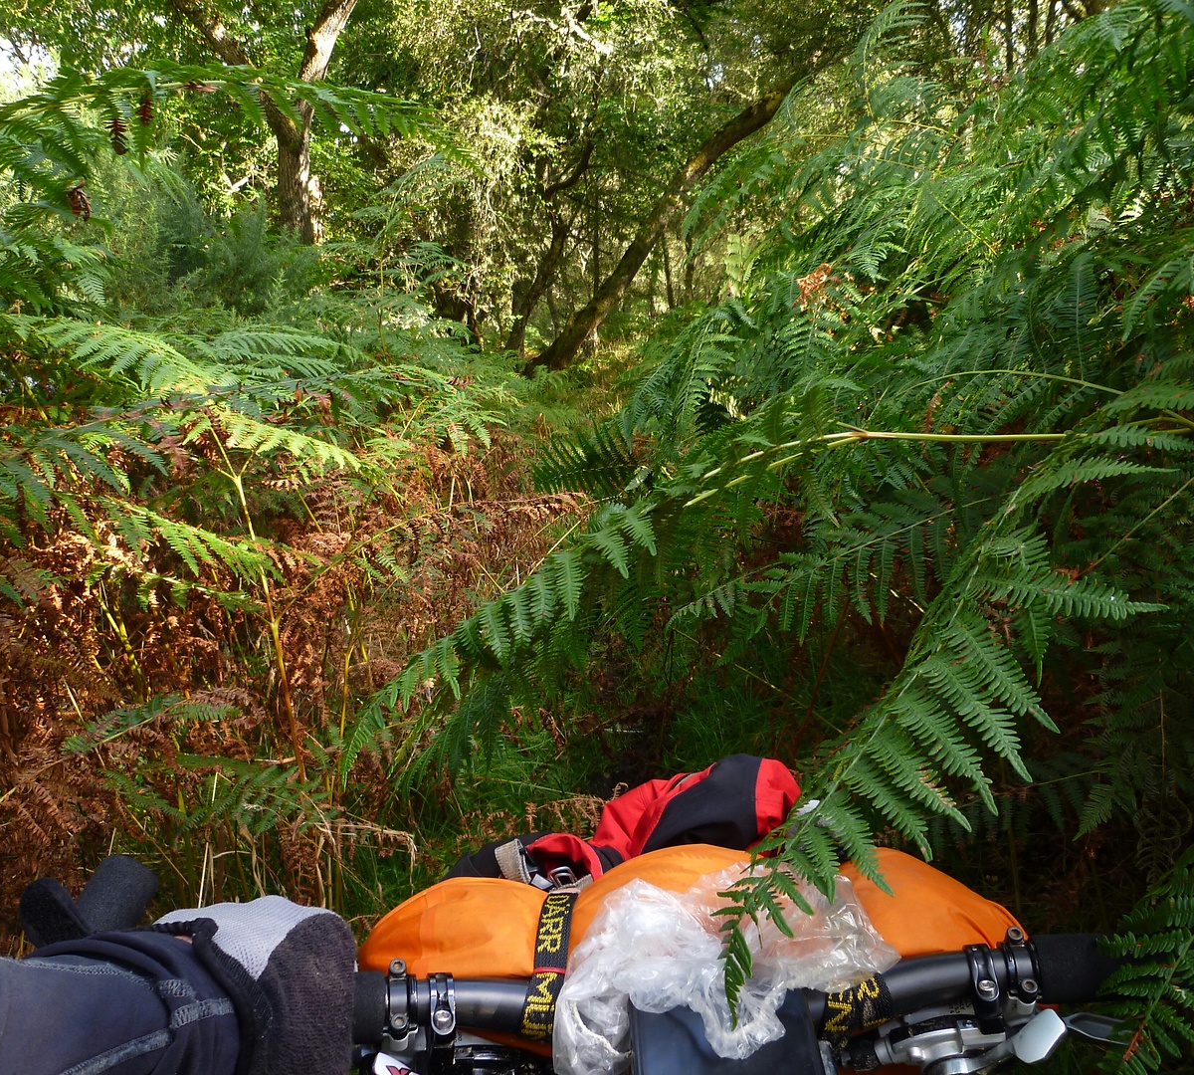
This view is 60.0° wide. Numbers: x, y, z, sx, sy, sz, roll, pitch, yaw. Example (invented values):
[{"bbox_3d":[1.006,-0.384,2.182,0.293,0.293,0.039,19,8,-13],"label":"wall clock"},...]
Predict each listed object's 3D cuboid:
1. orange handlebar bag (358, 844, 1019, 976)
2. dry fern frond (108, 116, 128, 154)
[{"bbox_3d":[0.076,0.283,0.705,0.480,0.160,0.160,-2,12,0],"label":"orange handlebar bag"},{"bbox_3d":[-0.582,-0.489,1.260,0.025,0.046,0.016,-7,14,-23],"label":"dry fern frond"}]

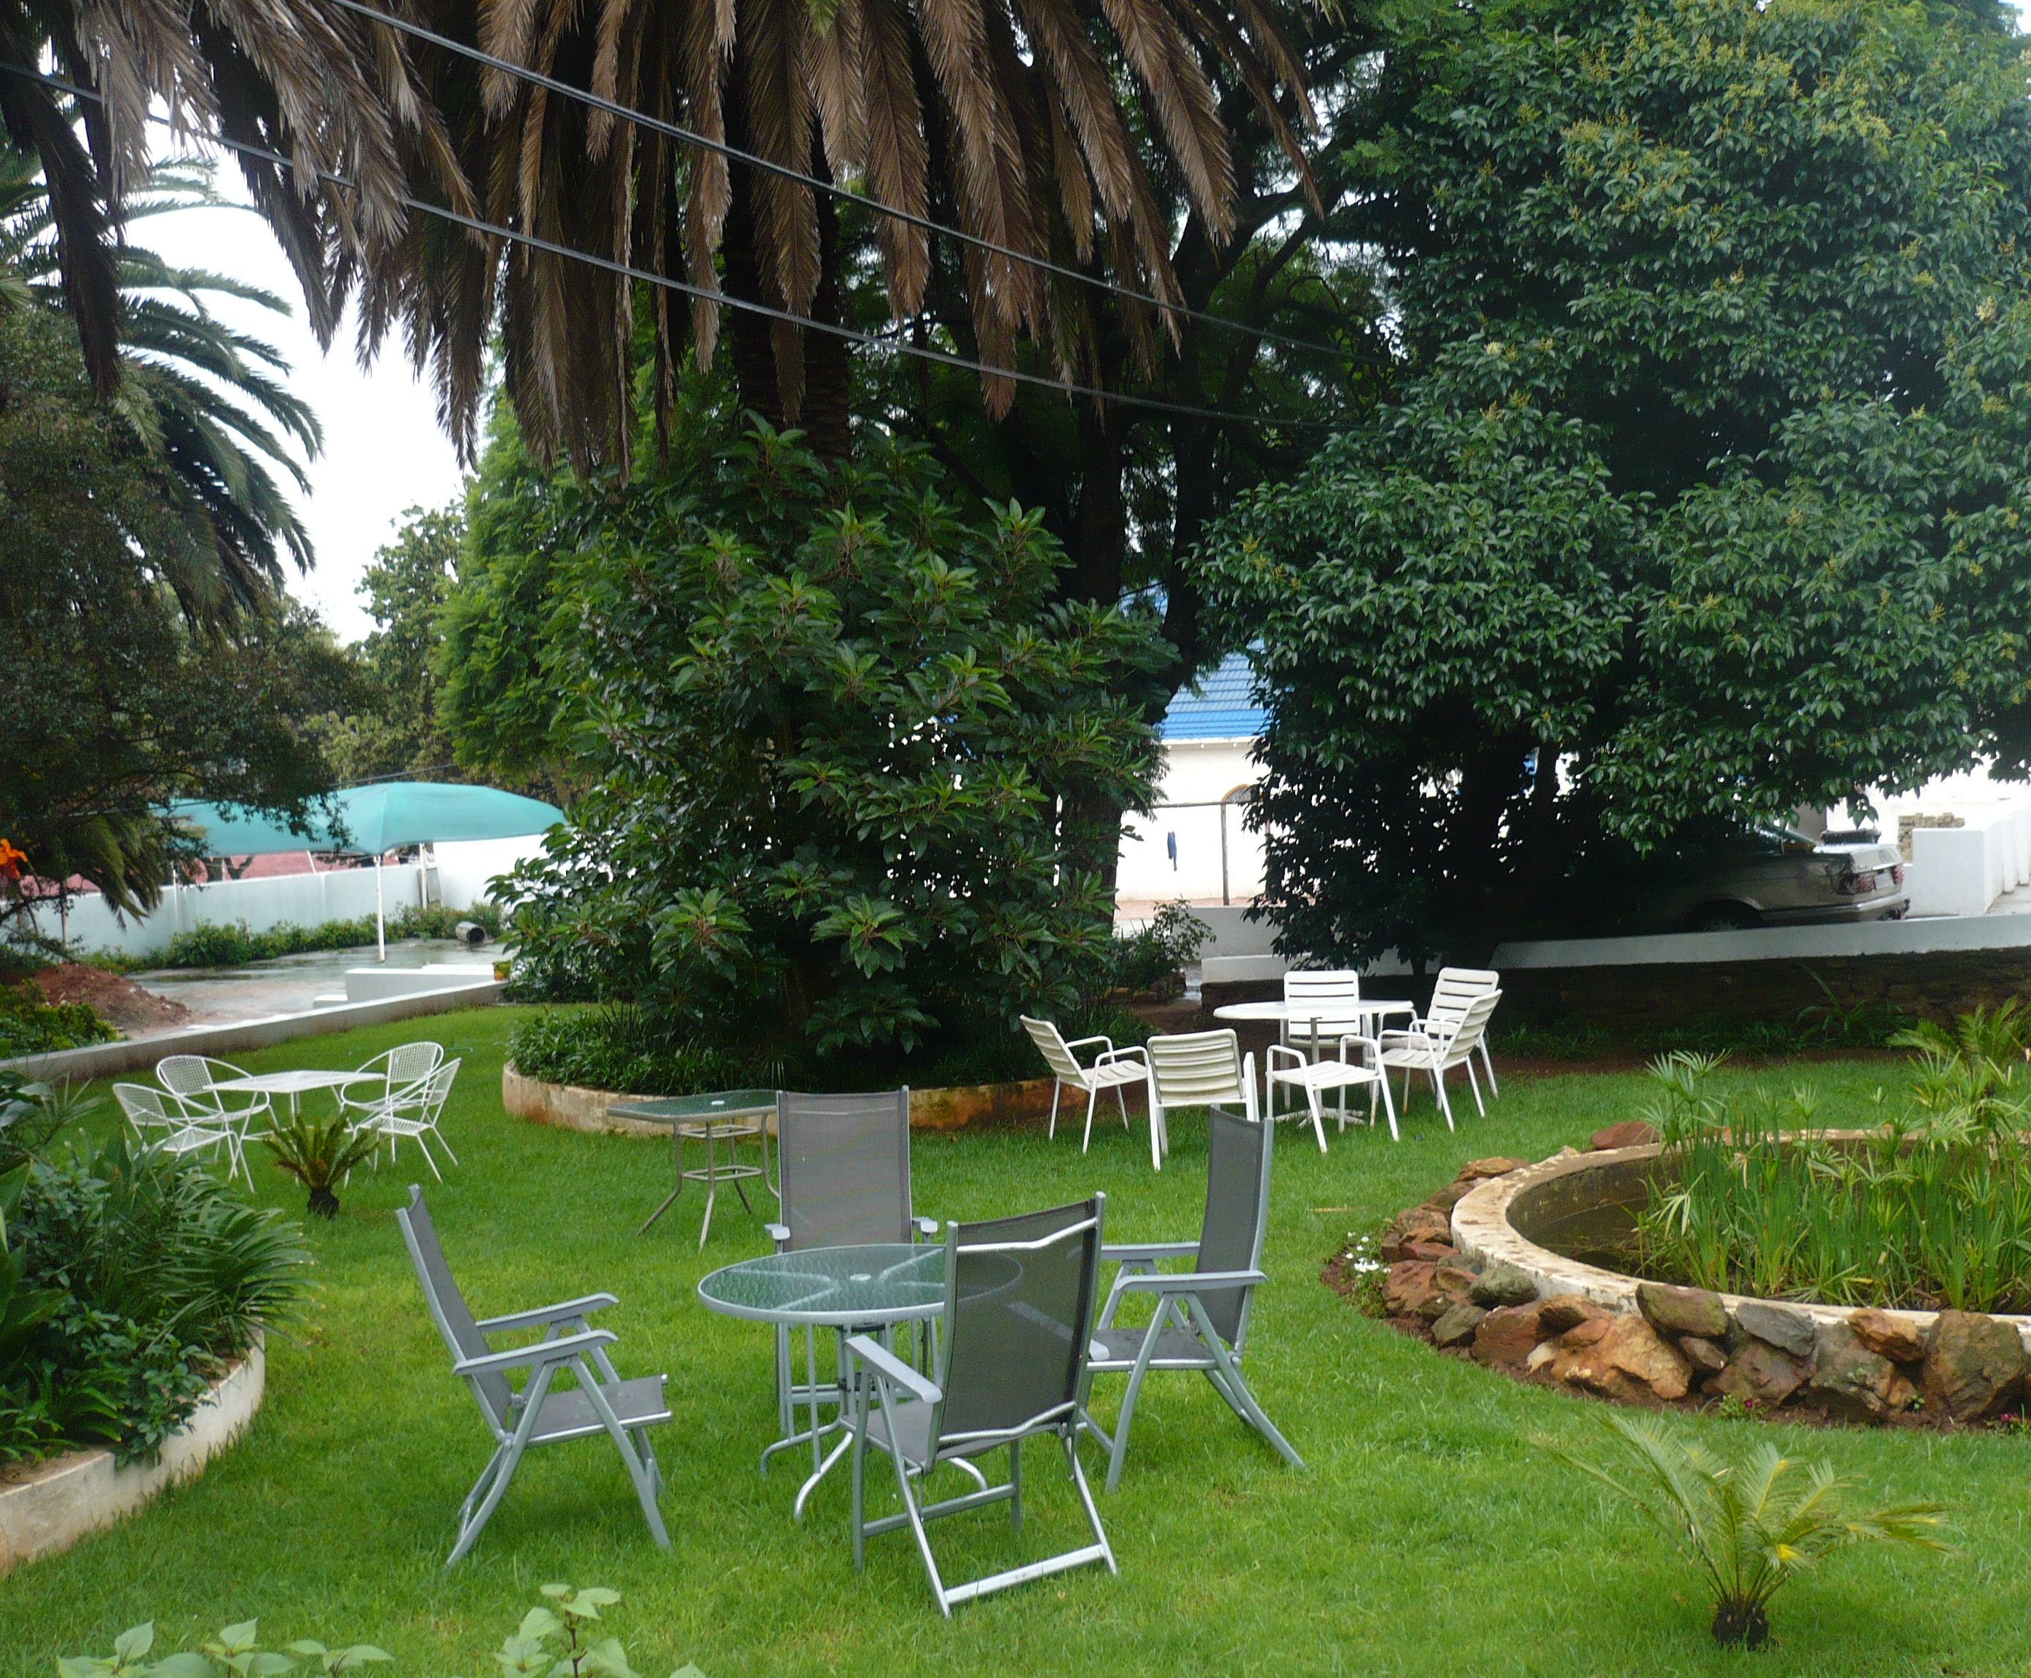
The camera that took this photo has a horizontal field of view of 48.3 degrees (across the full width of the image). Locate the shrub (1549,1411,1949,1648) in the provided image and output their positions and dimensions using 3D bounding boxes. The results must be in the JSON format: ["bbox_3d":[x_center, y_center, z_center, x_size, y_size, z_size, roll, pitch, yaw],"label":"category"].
[{"bbox_3d":[1.931,1.822,5.972,1.040,0.580,0.950,-2,2,0],"label":"shrub"}]

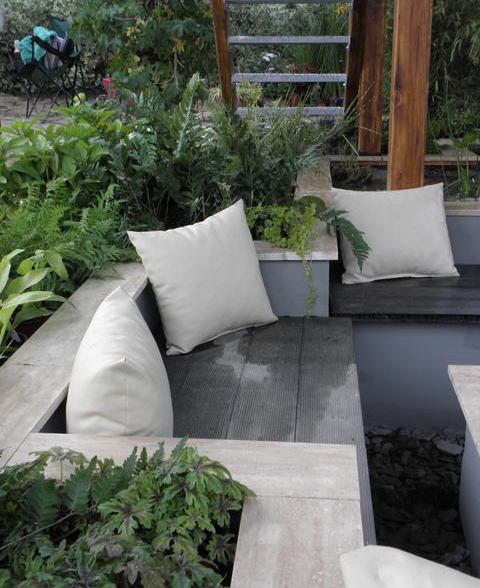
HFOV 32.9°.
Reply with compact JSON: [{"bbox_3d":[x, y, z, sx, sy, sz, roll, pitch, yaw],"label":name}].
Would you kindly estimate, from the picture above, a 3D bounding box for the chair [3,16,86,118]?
[{"bbox_3d":[-1.701,-1.963,7.081,0.600,0.860,0.750,-11,20,-32],"label":"chair"}]

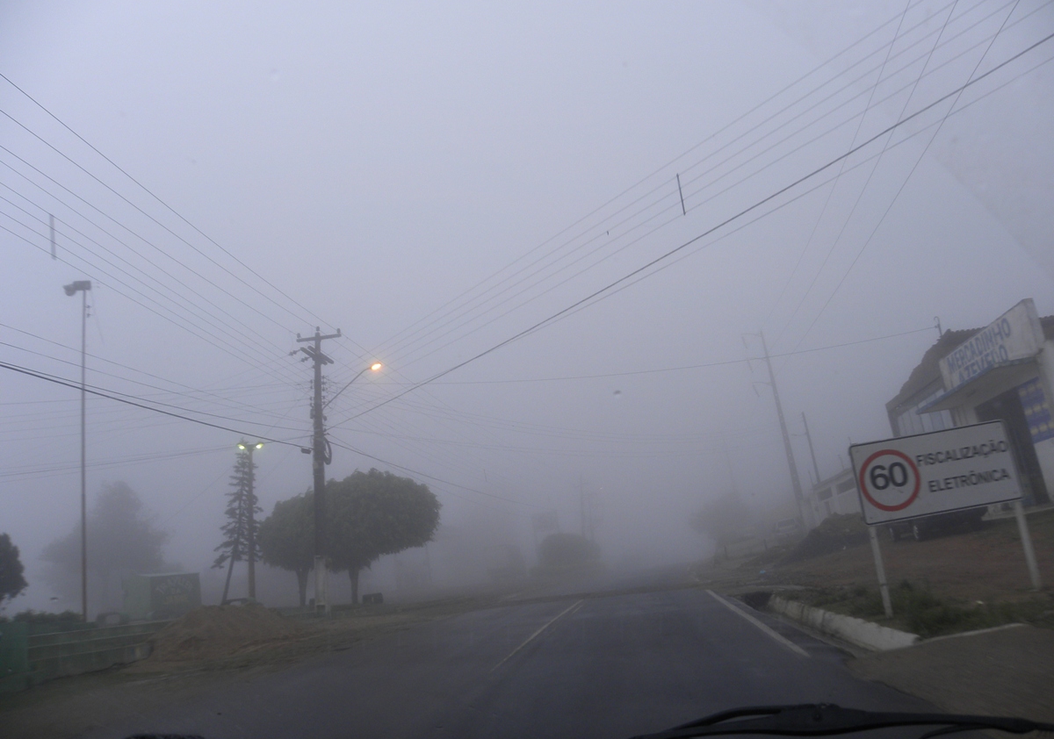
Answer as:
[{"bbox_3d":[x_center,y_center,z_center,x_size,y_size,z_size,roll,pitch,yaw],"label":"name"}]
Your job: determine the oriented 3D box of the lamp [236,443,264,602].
[{"bbox_3d":[-12.007,6.617,34.543,1.250,7.010,0.400,-1,-15,-19],"label":"lamp"}]

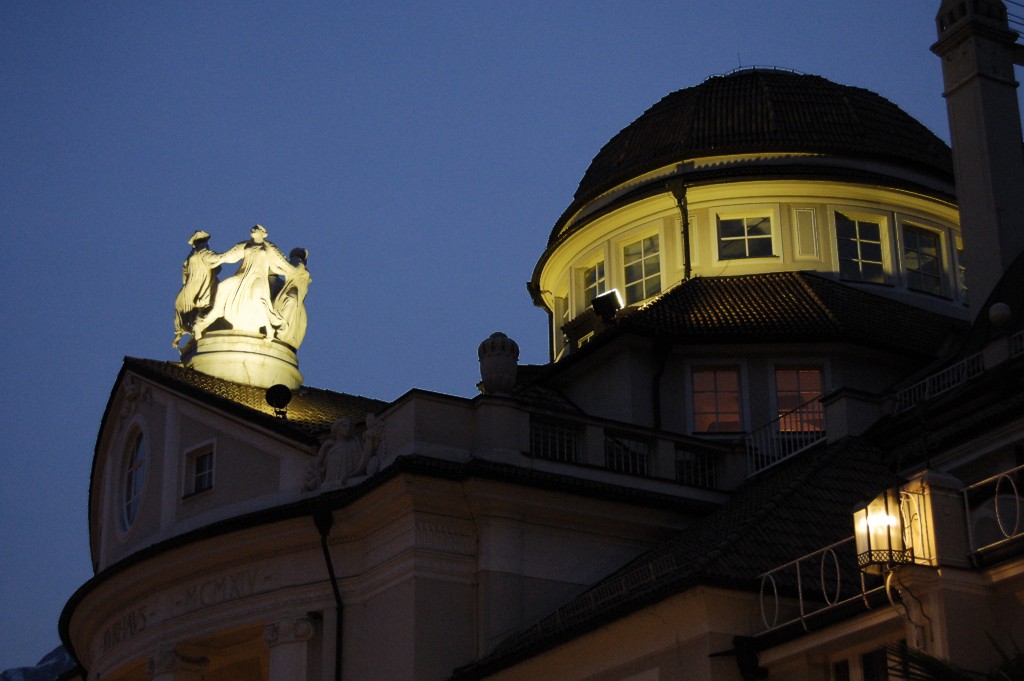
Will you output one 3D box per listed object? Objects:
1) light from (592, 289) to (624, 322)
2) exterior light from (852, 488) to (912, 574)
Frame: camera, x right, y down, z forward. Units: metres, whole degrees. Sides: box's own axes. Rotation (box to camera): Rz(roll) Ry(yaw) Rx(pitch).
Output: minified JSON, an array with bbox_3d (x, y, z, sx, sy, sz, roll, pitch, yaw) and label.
[{"bbox_3d":[2.537,-0.897,47.246,0.651,0.578,0.367,-20,6,39],"label":"light"},{"bbox_3d":[4.826,2.433,23.384,0.588,1.082,0.609,11,-25,-25],"label":"exterior light"}]

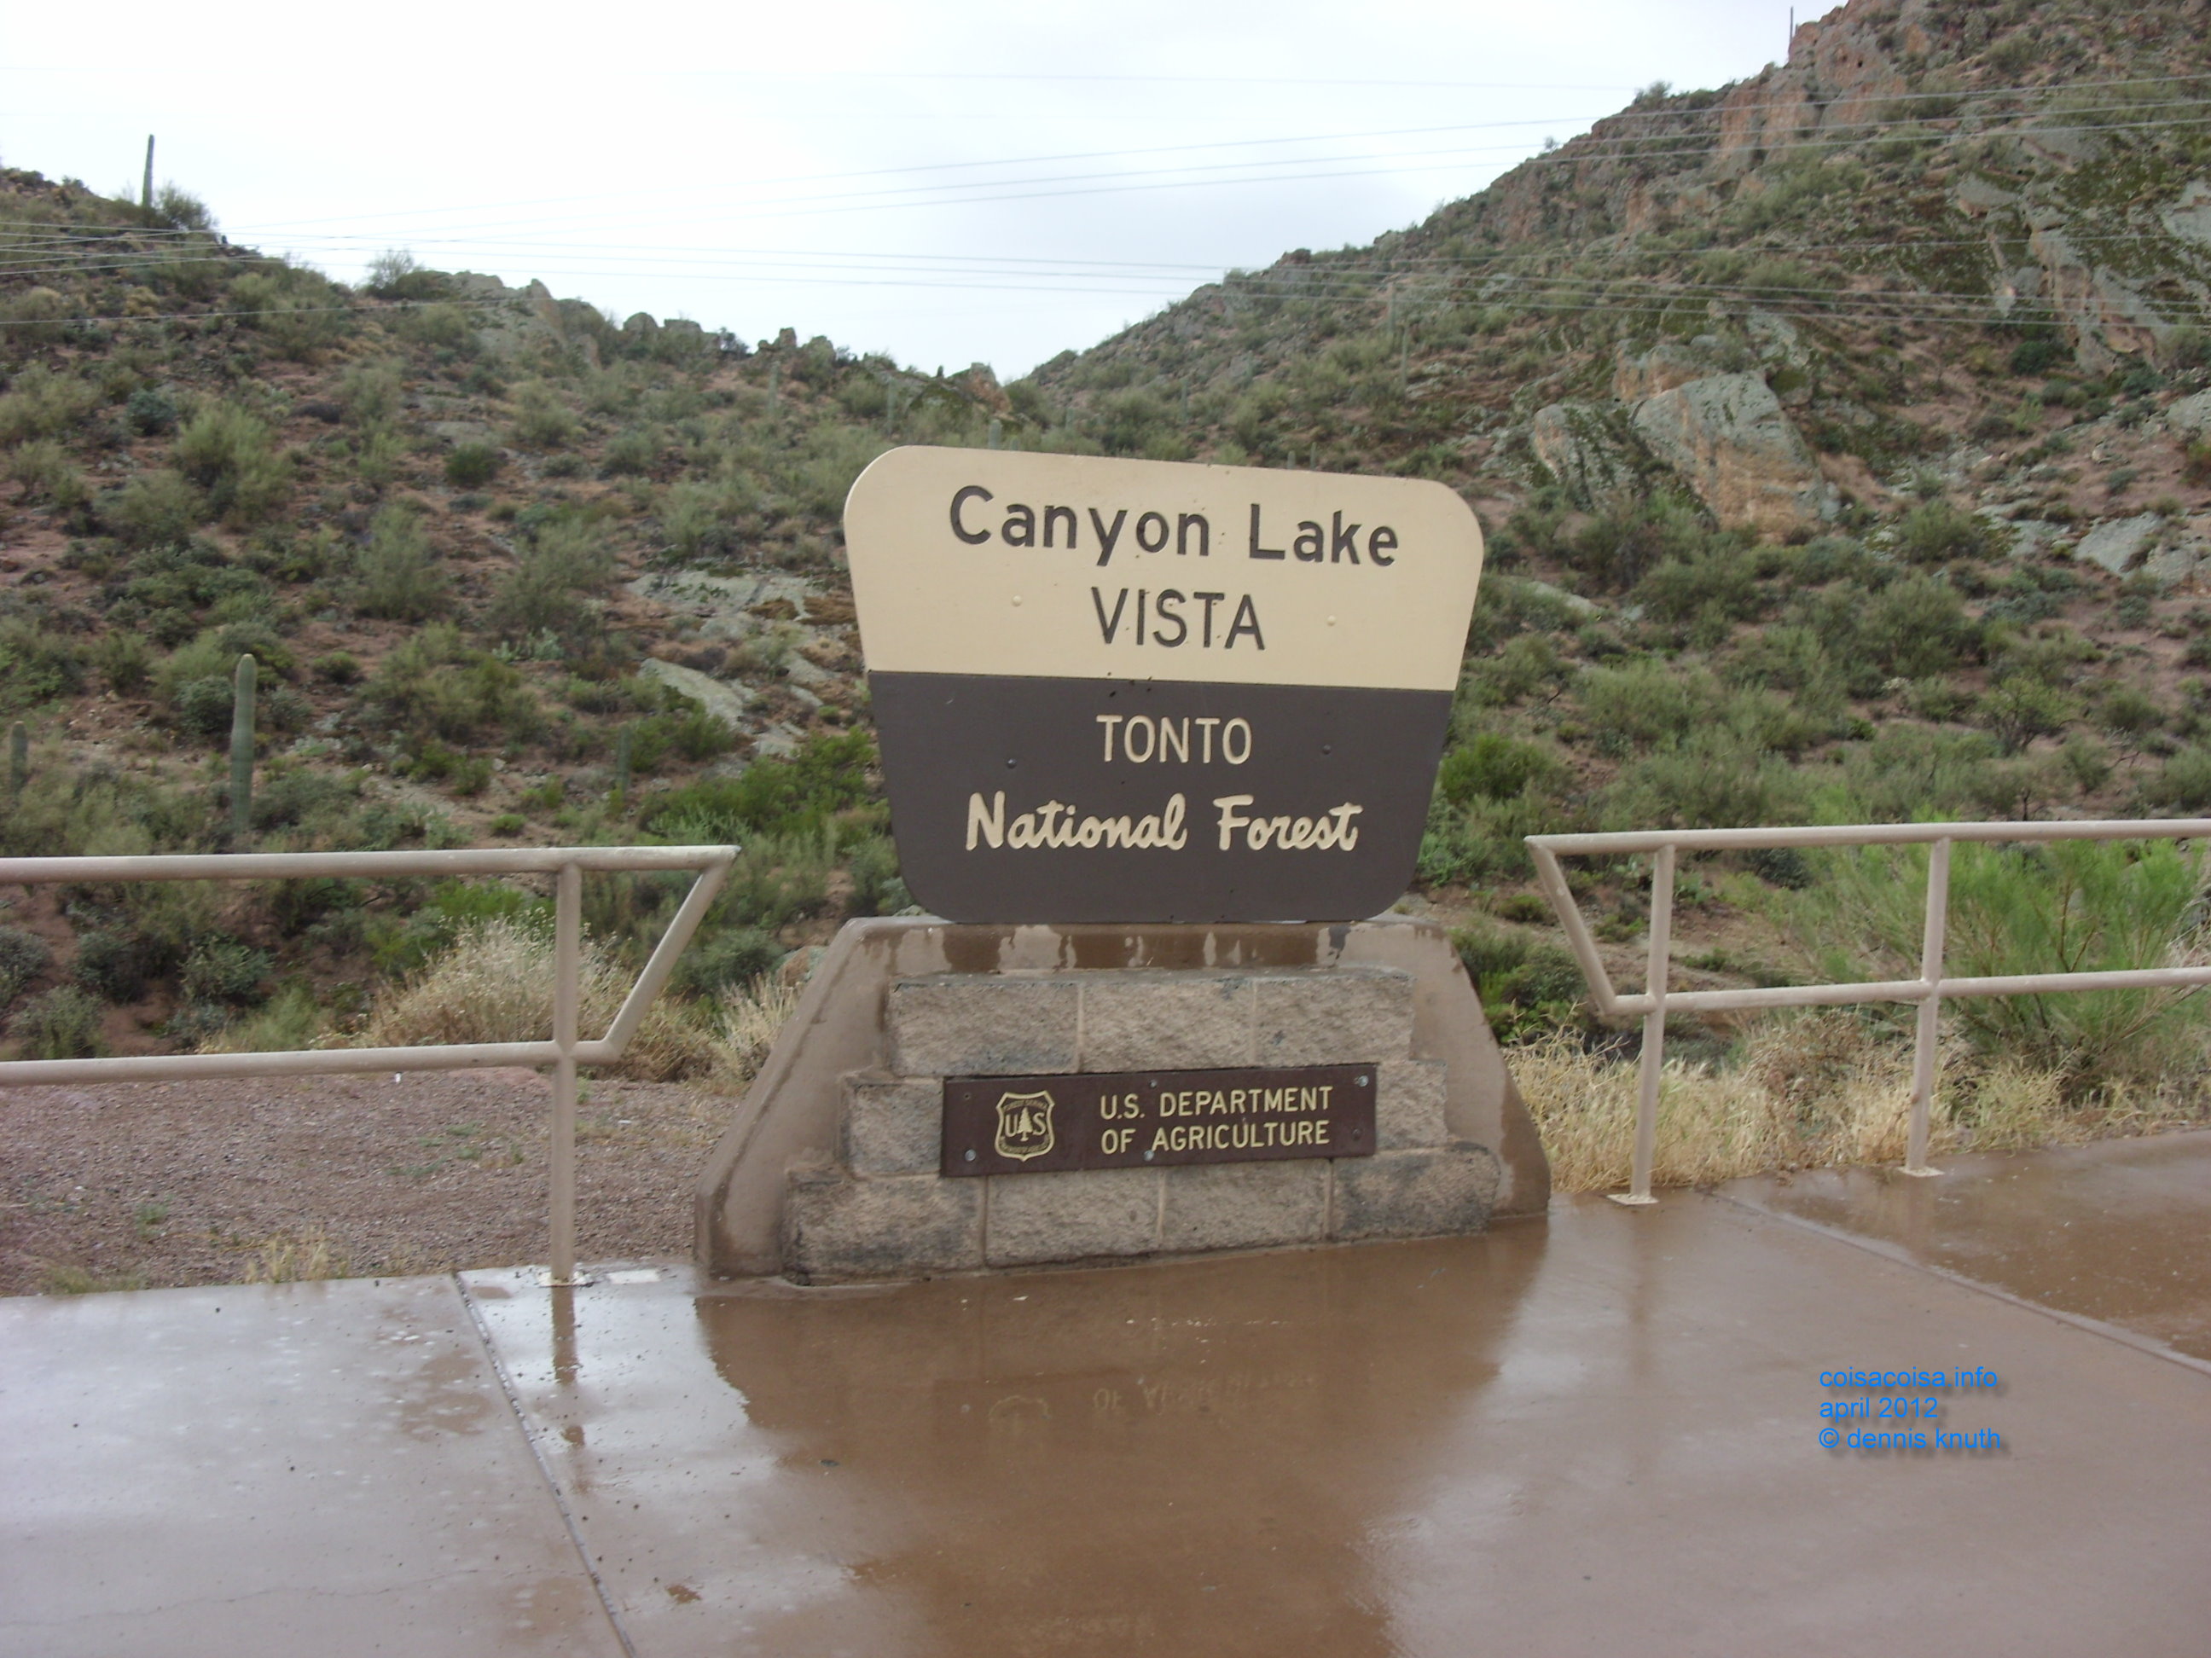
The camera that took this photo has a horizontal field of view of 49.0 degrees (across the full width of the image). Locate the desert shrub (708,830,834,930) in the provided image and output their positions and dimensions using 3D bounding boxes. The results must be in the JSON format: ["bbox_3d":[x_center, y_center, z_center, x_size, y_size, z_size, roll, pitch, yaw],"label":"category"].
[{"bbox_3d":[-4.110,0.651,30.000,1.533,1.243,1.379,2,5,-8],"label":"desert shrub"}]

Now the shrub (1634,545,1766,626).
[{"bbox_3d":[12.749,-5.218,52.000,2.728,1.687,2.455,4,5,13],"label":"shrub"}]

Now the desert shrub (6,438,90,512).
[{"bbox_3d":[-25.348,-8.491,58.197,1.989,1.745,1.827,2,6,0],"label":"desert shrub"}]

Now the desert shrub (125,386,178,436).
[{"bbox_3d":[-26.978,-11.852,68.672,1.485,1.341,1.364,2,6,0],"label":"desert shrub"}]

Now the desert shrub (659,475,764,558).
[{"bbox_3d":[-9.156,-7.252,56.300,2.356,1.924,2.164,2,6,0],"label":"desert shrub"}]

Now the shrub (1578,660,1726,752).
[{"bbox_3d":[10.587,-2.375,47.000,2.819,1.737,2.589,2,6,0],"label":"shrub"}]

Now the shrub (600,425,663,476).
[{"bbox_3d":[-12.808,-10.237,65.679,1.603,1.328,1.472,2,6,0],"label":"shrub"}]

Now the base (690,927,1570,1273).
[{"bbox_3d":[0.122,0.574,5.477,2.040,0.731,0.294,0,6,-22],"label":"base"}]

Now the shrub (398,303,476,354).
[{"bbox_3d":[-23.780,-17.820,86.339,2.710,1.746,2.489,2,6,0],"label":"shrub"}]

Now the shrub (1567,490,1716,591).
[{"bbox_3d":[13.173,-7.131,60.000,3.599,2.469,3.305,2,6,0],"label":"shrub"}]

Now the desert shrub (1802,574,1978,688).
[{"bbox_3d":[15.509,-3.912,48.000,3.413,2.187,3.072,4,5,18],"label":"desert shrub"}]

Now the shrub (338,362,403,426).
[{"bbox_3d":[-21.542,-12.773,71.221,1.937,1.937,1.779,2,6,0],"label":"shrub"}]

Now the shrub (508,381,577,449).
[{"bbox_3d":[-15.953,-11.738,68.864,1.921,1.921,1.764,2,6,0],"label":"shrub"}]

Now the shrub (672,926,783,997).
[{"bbox_3d":[-4.043,1.443,26.000,1.149,0.772,1.034,2,5,-9],"label":"shrub"}]

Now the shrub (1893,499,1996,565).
[{"bbox_3d":[20.061,-7.120,58.000,2.362,1.441,2.126,4,5,19],"label":"shrub"}]

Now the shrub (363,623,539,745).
[{"bbox_3d":[-11.329,-2.511,42.000,2.986,2.059,2.688,1,5,-15],"label":"shrub"}]

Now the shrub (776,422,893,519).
[{"bbox_3d":[-6.823,-9.025,61.258,2.820,2.350,2.590,2,6,0],"label":"shrub"}]

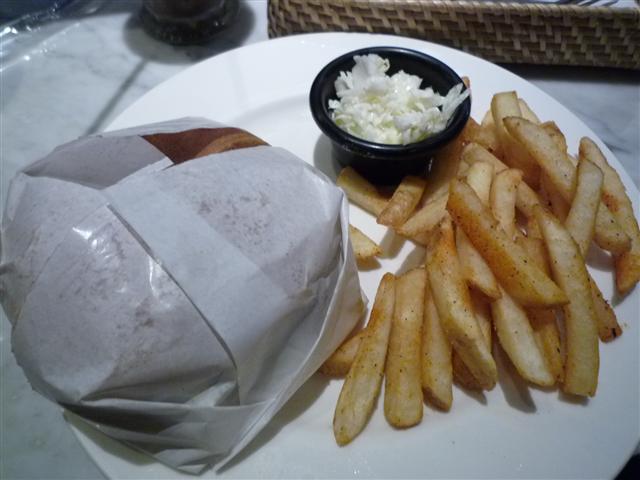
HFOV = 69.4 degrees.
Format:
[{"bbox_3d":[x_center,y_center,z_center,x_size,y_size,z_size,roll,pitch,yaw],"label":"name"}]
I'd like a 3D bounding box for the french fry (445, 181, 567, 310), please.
[{"bbox_3d":[0.076,0.001,0.193,0.013,0.013,0.064,-34,74,-19],"label":"french fry"}]

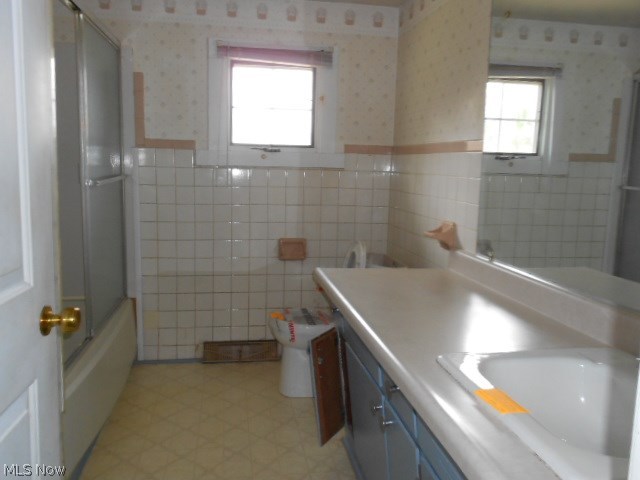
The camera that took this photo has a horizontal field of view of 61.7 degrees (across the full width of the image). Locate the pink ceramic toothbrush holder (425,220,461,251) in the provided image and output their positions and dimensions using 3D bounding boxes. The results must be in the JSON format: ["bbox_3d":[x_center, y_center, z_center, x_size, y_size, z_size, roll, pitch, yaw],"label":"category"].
[{"bbox_3d":[0.536,-0.027,2.450,0.108,0.135,0.148,0,8,-10],"label":"pink ceramic toothbrush holder"}]

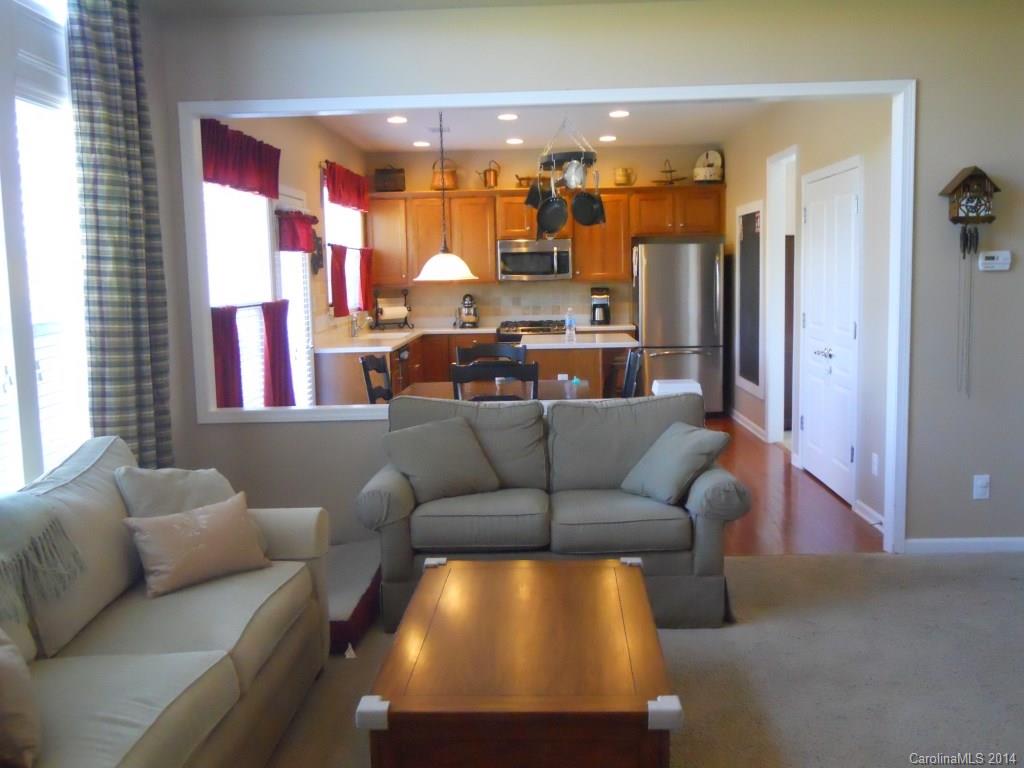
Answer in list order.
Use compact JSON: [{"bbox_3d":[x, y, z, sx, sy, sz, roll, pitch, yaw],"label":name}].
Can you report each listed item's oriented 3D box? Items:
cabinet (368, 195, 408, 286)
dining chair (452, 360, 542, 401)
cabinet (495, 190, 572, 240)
[{"bbox_3d":[-1.246,-1.474,9.757,0.397,0.906,0.340,-1,7,2],"label":"cabinet"},{"bbox_3d":[-0.077,0.345,5.597,0.490,1.001,0.520,-1,7,2],"label":"dining chair"},{"bbox_3d":[0.243,-1.770,10.008,0.775,0.500,0.330,-1,7,2],"label":"cabinet"}]

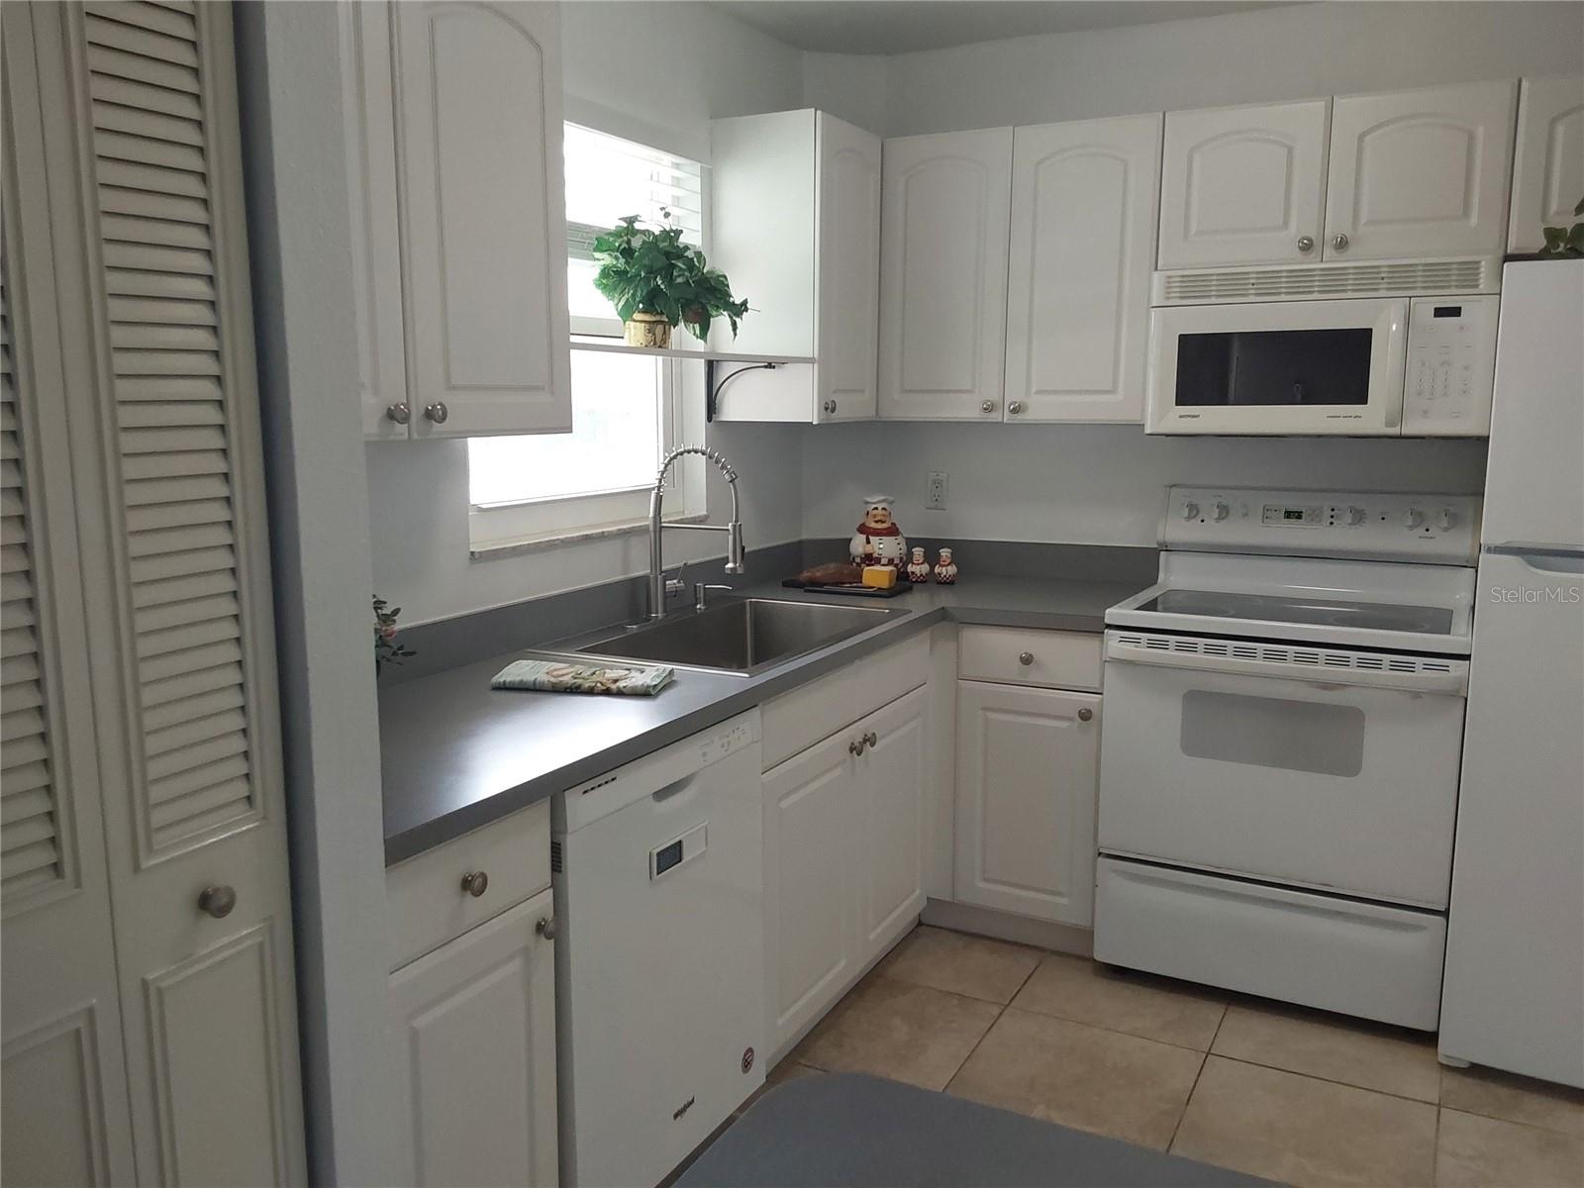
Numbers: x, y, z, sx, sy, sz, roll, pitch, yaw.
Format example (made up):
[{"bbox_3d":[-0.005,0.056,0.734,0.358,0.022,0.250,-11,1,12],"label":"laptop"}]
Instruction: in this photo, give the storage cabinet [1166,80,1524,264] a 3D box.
[{"bbox_3d":[1.336,-0.999,3.165,0.764,0.378,0.327,5,10,27],"label":"storage cabinet"}]

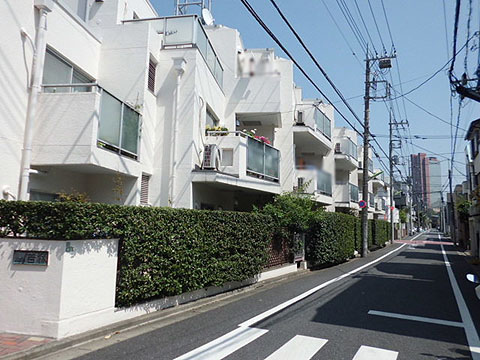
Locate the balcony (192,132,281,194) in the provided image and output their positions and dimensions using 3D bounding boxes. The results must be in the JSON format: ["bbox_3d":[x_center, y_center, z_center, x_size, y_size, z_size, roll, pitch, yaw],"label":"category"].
[{"bbox_3d":[-0.167,-0.504,10.870,1.442,1.535,4.069,-3,-8,29],"label":"balcony"}]

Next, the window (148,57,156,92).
[{"bbox_3d":[-2.214,-2.615,9.096,0.103,0.958,0.494,0,-7,9],"label":"window"}]

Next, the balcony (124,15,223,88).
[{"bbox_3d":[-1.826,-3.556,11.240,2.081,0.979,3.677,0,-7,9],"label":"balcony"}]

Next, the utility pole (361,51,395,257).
[{"bbox_3d":[6.977,-1.553,18.336,1.650,10.825,0.500,-3,-8,29],"label":"utility pole"}]

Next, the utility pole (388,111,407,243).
[{"bbox_3d":[13.288,-0.396,30.410,1.450,11.400,0.450,-3,-8,29],"label":"utility pole"}]

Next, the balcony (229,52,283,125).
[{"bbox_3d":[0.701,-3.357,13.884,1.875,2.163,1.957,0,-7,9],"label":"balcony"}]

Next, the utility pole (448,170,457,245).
[{"bbox_3d":[19.681,2.394,33.223,0.320,6.911,0.320,-3,-8,29],"label":"utility pole"}]

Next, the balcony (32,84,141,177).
[{"bbox_3d":[-3.164,-0.939,7.789,1.257,1.535,1.957,0,-7,9],"label":"balcony"}]

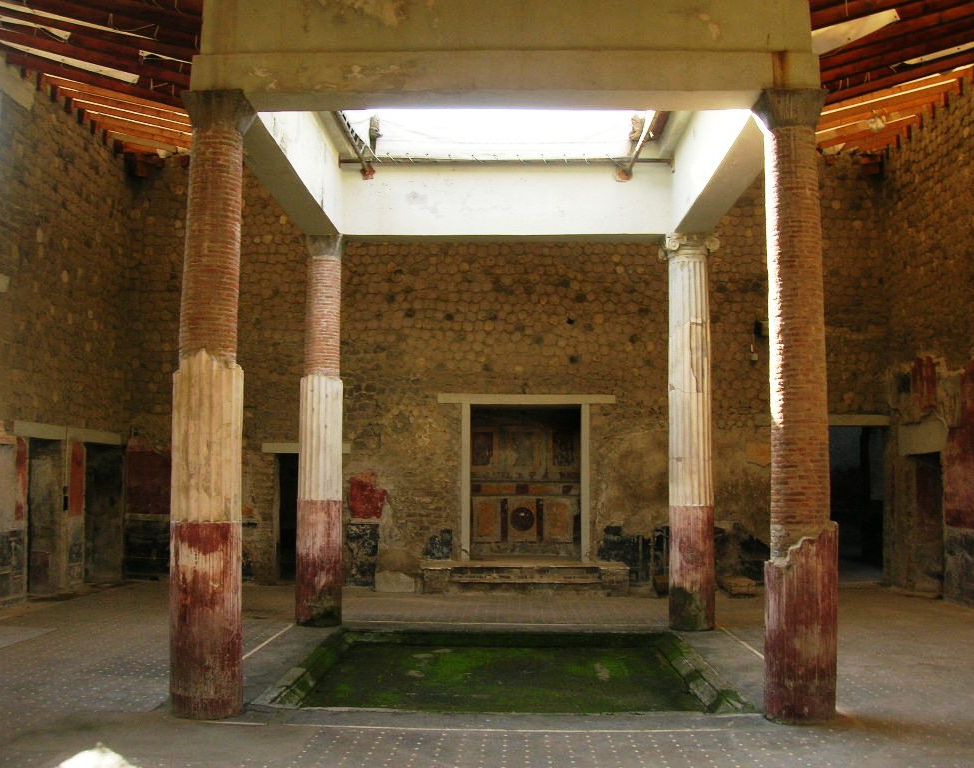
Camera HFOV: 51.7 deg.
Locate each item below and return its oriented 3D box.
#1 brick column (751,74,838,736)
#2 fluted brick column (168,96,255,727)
[{"bbox_3d":[2.266,0.110,7.426,0.520,4.566,0.520,0,-5,1],"label":"brick column"},{"bbox_3d":[-2.027,0.103,7.525,0.520,4.566,0.520,0,-5,1],"label":"fluted brick column"}]

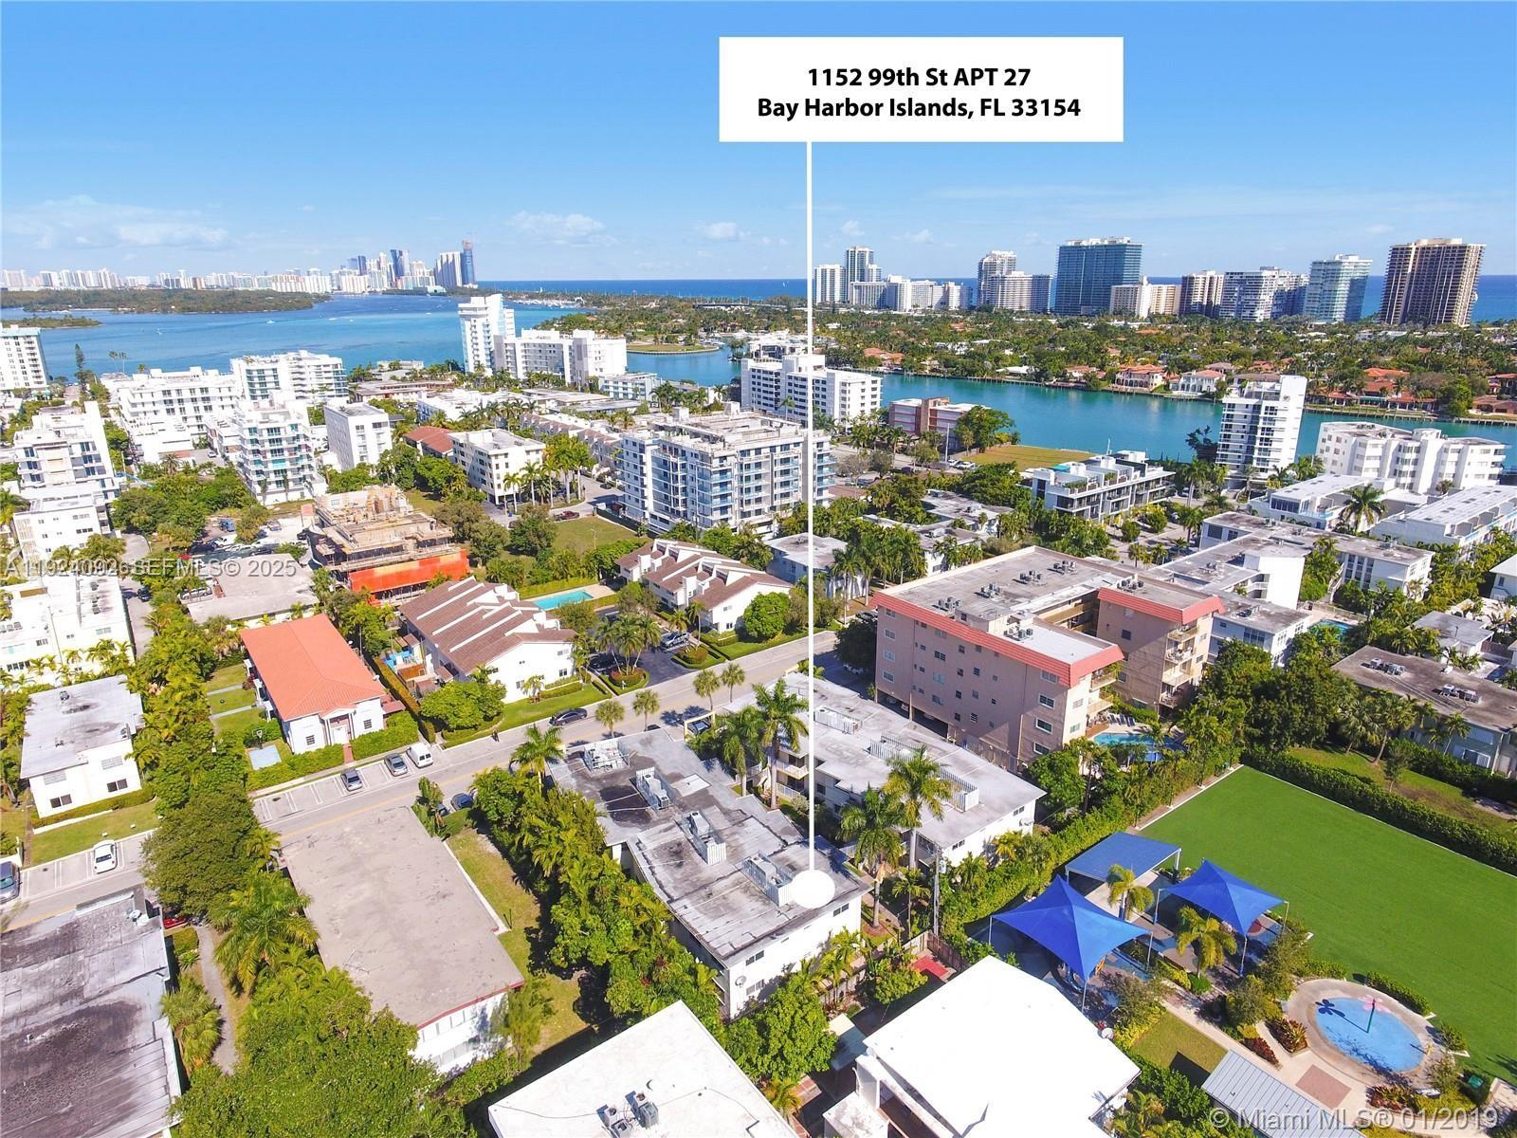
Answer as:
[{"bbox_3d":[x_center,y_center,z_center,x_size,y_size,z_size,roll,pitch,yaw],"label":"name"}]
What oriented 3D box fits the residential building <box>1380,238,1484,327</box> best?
[{"bbox_3d":[624.200,-260.550,816.490,34.000,86.000,59.000,-14,23,-34],"label":"residential building"}]

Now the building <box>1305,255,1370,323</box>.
[{"bbox_3d":[566.284,-267.394,856.844,60.000,72.000,27.000,-13,22,-32],"label":"building"}]

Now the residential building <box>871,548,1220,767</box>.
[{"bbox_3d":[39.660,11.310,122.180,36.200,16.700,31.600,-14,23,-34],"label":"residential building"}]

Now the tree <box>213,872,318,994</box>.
[{"bbox_3d":[-40.426,31.606,73.168,7.667,8.071,7.667,0,18,0],"label":"tree"}]

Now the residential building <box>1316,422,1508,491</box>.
[{"bbox_3d":[184.927,-32.292,250.800,27.000,14.300,41.000,-17,25,-41],"label":"residential building"}]

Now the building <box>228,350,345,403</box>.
[{"bbox_3d":[-225.600,-92.320,424.760,47.000,24.500,27.000,-8,20,-21],"label":"building"}]

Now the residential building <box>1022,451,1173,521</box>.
[{"bbox_3d":[83.383,-19.064,216.383,42.876,12.106,17.150,-14,23,-34],"label":"residential building"}]

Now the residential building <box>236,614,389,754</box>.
[{"bbox_3d":[-65.970,14.940,128.790,12.700,6.800,39.100,-14,23,-34],"label":"residential building"}]

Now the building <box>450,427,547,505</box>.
[{"bbox_3d":[-74.510,-30.070,251.390,15.500,14.600,35.000,-14,23,-34],"label":"building"}]

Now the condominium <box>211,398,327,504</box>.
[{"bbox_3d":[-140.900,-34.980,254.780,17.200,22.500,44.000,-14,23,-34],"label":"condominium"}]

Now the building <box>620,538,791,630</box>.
[{"bbox_3d":[-10.890,1.780,162.630,17.200,9.700,32.200,-14,23,-34],"label":"building"}]

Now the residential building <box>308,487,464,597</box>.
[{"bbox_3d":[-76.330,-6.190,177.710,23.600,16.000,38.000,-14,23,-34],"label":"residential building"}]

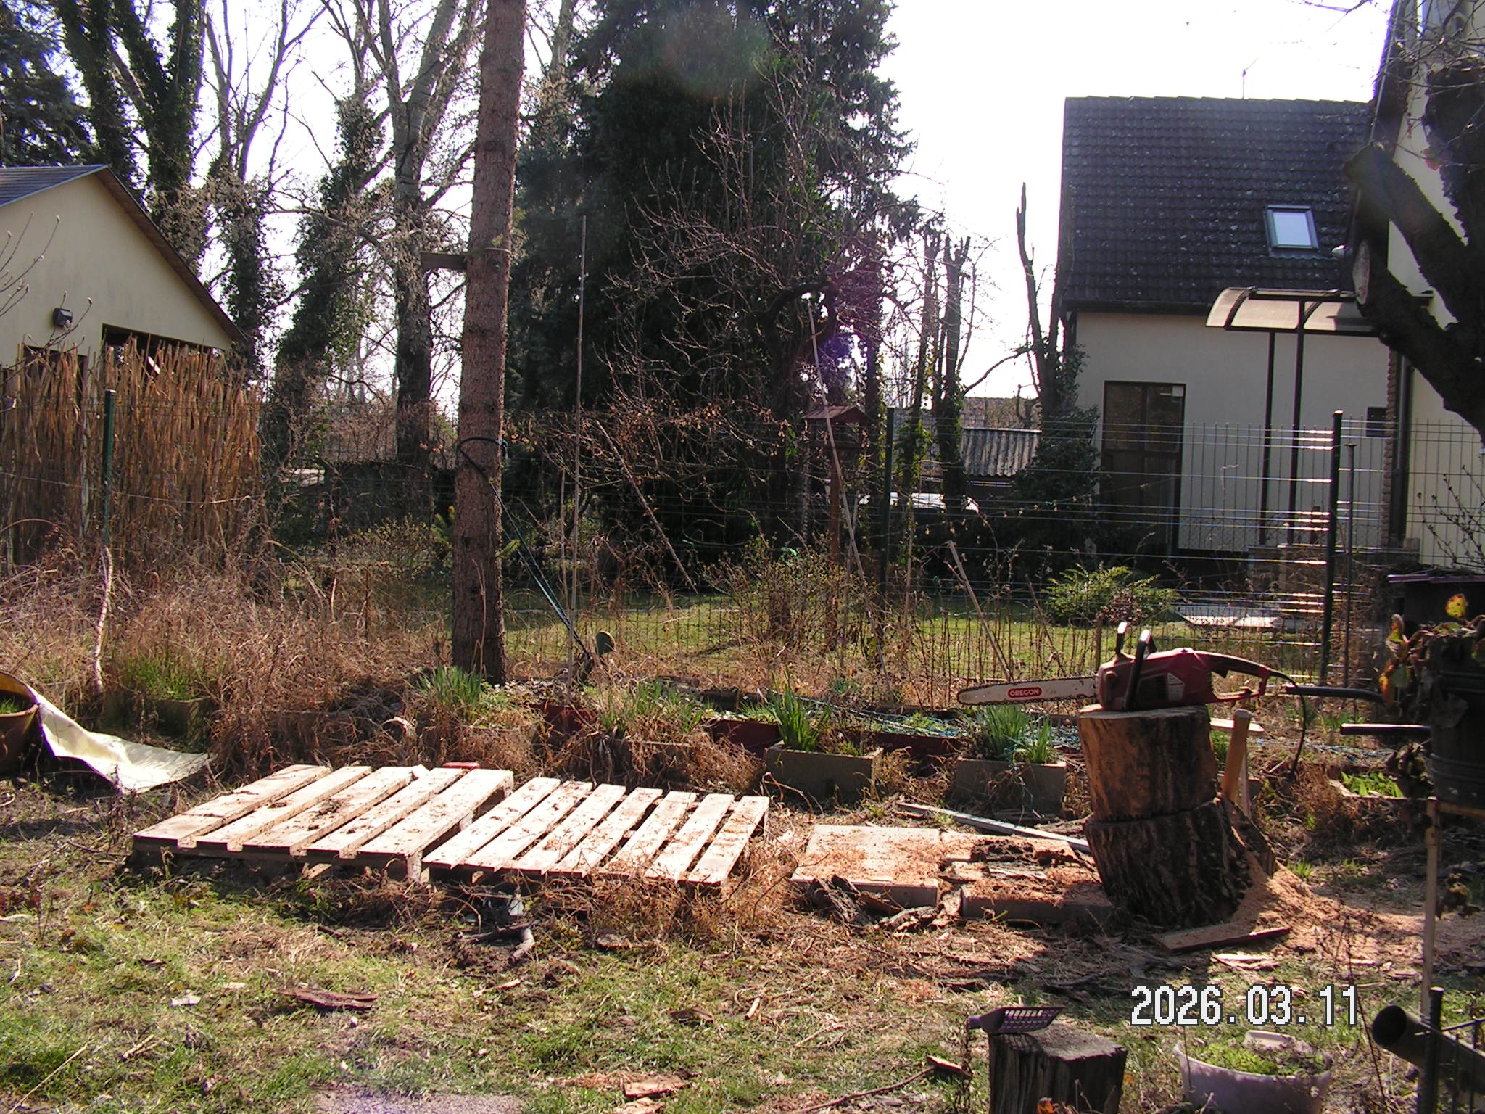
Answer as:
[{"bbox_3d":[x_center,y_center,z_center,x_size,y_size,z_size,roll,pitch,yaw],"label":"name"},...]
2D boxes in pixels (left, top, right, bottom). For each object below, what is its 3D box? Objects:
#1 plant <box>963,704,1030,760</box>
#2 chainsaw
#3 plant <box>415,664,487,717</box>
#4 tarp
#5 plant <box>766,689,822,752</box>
[{"bbox_3d":[0.979,0.668,5.950,0.240,0.220,0.210,3,1,9],"label":"plant"},{"bbox_3d":[1.091,0.315,4.420,0.930,0.235,0.220,-5,0,10],"label":"chainsaw"},{"bbox_3d":[-1.185,0.549,6.300,0.280,0.210,0.220,2,1,-11],"label":"plant"},{"bbox_3d":[-2.510,0.683,6.080,0.820,0.360,0.750,2,1,-22],"label":"tarp"},{"bbox_3d":[0.200,0.632,5.970,0.205,0.250,0.190,2,1,2],"label":"plant"}]

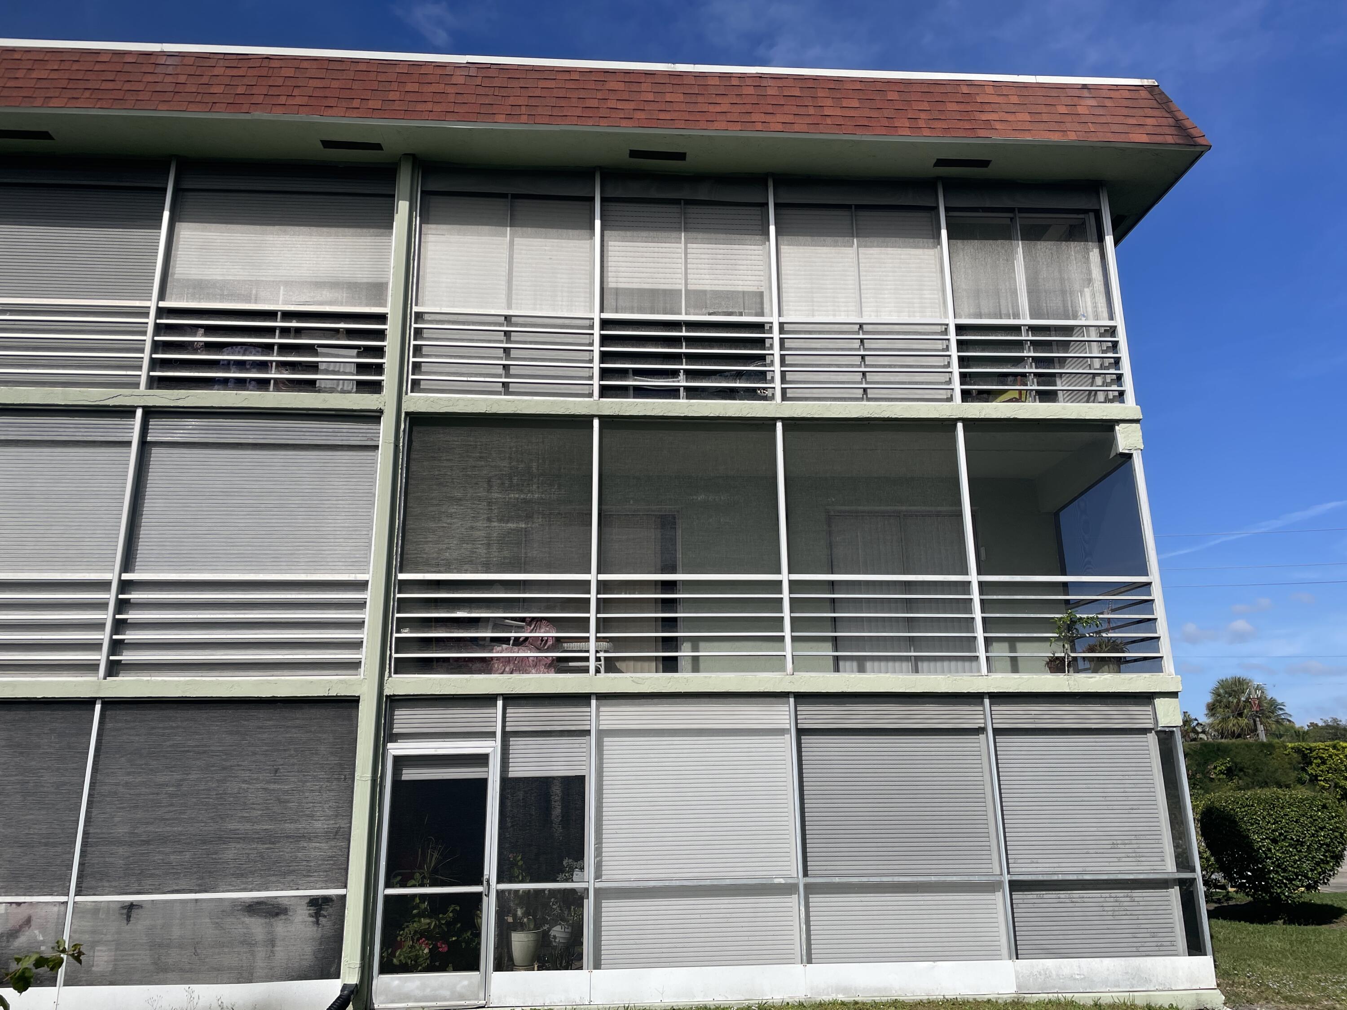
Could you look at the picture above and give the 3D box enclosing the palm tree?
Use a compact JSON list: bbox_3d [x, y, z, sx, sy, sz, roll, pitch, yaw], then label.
[{"bbox_3d":[23.315,9.710,40.258,3.700,5.672,3.700,0,-15,-4],"label":"palm tree"}]

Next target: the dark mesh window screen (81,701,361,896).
[{"bbox_3d":[-3.780,2.407,8.464,2.180,1.560,0.080,0,-15,-4],"label":"dark mesh window screen"}]

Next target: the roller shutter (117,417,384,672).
[{"bbox_3d":[-3.787,0.338,9.088,2.140,2.420,0.160,0,-15,-4],"label":"roller shutter"}]

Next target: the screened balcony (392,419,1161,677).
[{"bbox_3d":[0.977,0.589,10.209,7.000,2.460,1.850,0,-15,-4],"label":"screened balcony"}]

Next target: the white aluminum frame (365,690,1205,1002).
[{"bbox_3d":[1.063,2.876,8.670,7.000,2.480,0.100,0,-15,-4],"label":"white aluminum frame"}]

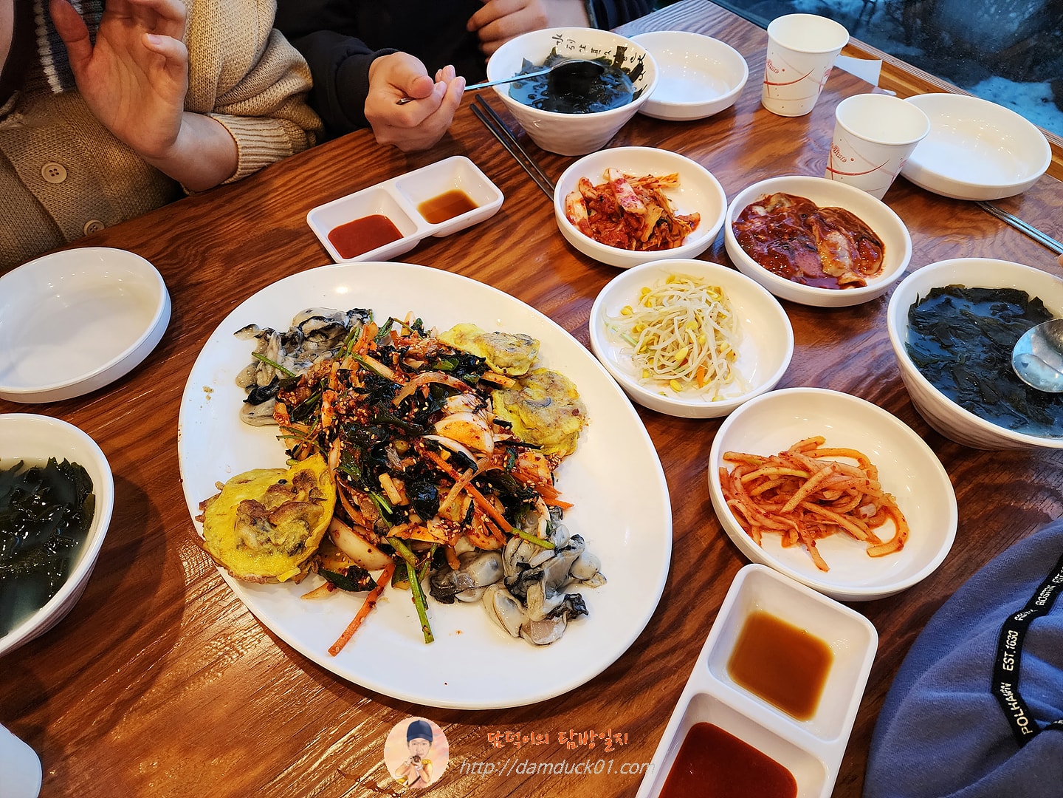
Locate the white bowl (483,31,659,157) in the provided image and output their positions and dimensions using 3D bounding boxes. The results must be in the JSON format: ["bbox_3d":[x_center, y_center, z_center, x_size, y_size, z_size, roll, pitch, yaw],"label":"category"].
[{"bbox_3d":[0.037,-0.274,0.650,0.152,0.062,0.152,0,53,0],"label":"white bowl"}]

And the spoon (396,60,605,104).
[{"bbox_3d":[-0.022,-0.275,0.623,0.199,0.022,0.042,-17,55,-19],"label":"spoon"}]

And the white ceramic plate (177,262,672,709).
[{"bbox_3d":[-0.074,0.032,0.459,0.265,0.027,0.364,-36,61,-24],"label":"white ceramic plate"}]

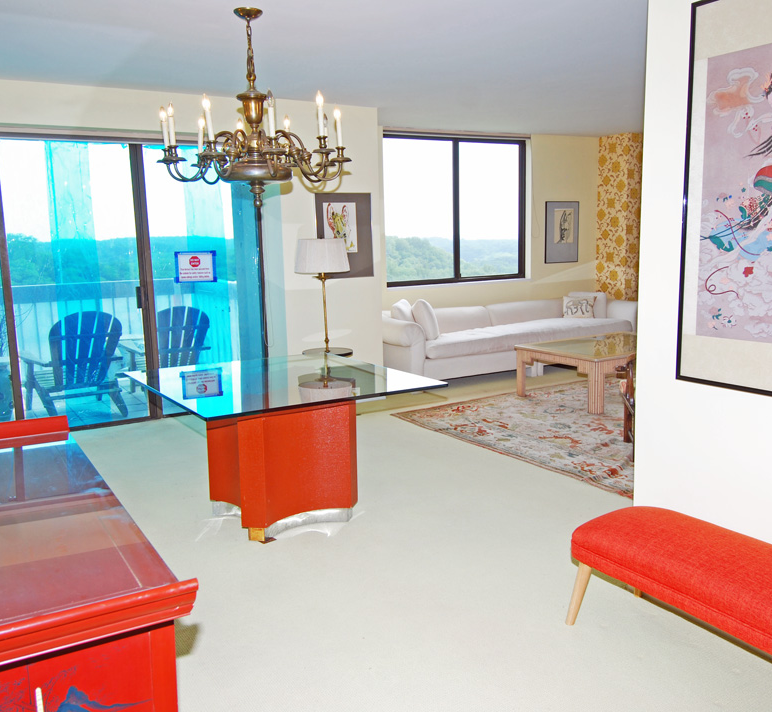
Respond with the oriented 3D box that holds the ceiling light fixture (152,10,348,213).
[{"bbox_3d":[-0.680,-1.270,3.832,1.007,0.981,1.007,-7,10,-30],"label":"ceiling light fixture"}]

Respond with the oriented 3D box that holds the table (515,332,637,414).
[{"bbox_3d":[1.992,0.115,6.543,1.438,0.423,1.029,-7,10,-30],"label":"table"}]

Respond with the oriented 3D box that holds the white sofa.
[{"bbox_3d":[1.284,-0.197,7.705,3.032,0.705,1.001,-7,10,-30],"label":"white sofa"}]

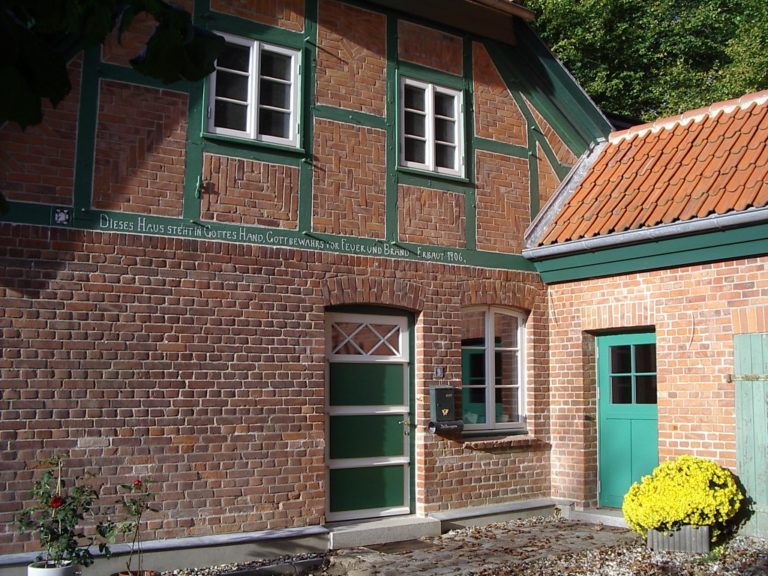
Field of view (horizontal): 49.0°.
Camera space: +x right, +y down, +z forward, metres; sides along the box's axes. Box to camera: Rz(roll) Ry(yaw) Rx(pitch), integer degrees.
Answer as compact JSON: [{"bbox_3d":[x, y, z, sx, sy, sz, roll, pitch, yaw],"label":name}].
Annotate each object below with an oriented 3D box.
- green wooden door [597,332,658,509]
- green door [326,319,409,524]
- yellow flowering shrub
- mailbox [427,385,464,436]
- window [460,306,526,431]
[{"bbox_3d":[2.700,1.444,9.070,0.080,1.880,0.960,5,-9,-36],"label":"green wooden door"},{"bbox_3d":[-0.170,1.305,8.662,0.990,2.060,0.080,4,-8,-31],"label":"green door"},{"bbox_3d":[2.719,1.908,7.680,1.060,0.780,0.880,-2,-7,14],"label":"yellow flowering shrub"},{"bbox_3d":[0.646,1.291,8.884,0.420,0.480,0.130,4,-8,-31],"label":"mailbox"},{"bbox_3d":[1.186,0.910,9.520,1.060,1.410,0.100,4,-8,-31],"label":"window"}]

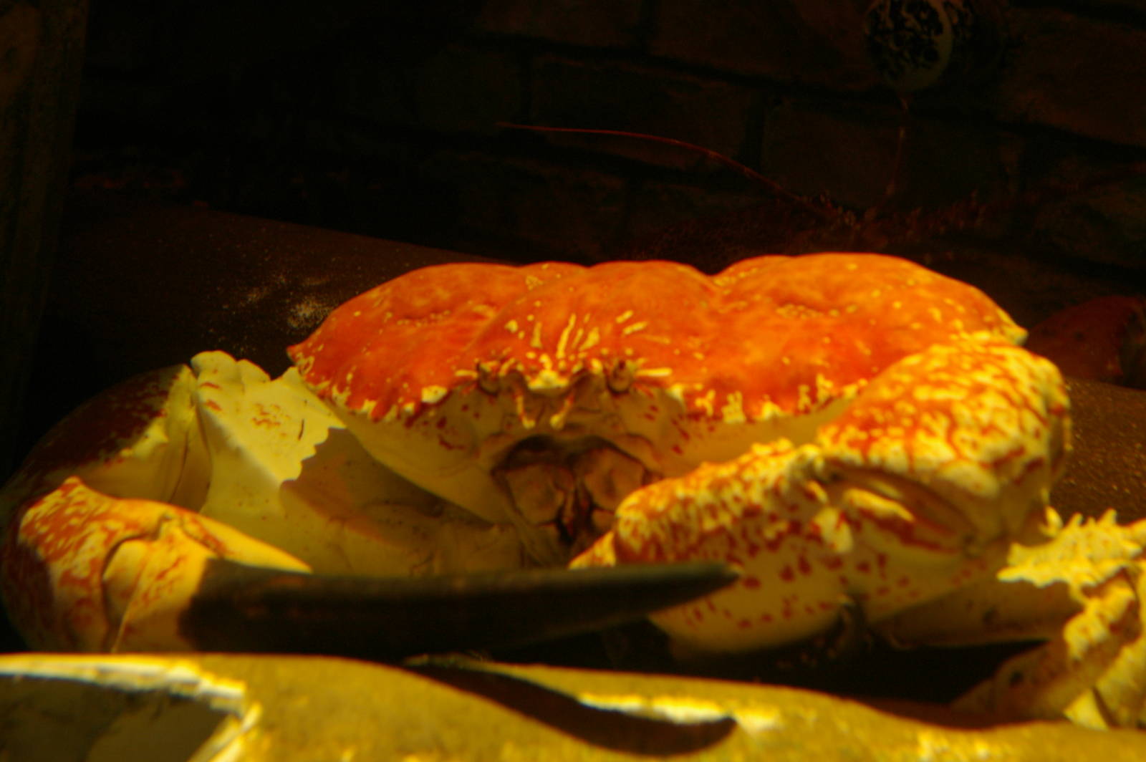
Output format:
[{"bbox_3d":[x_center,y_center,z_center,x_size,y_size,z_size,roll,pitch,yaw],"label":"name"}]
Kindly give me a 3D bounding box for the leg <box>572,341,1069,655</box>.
[{"bbox_3d":[0.113,0.052,0.710,0.215,0.135,0.120,0,7,-12],"label":"leg"}]

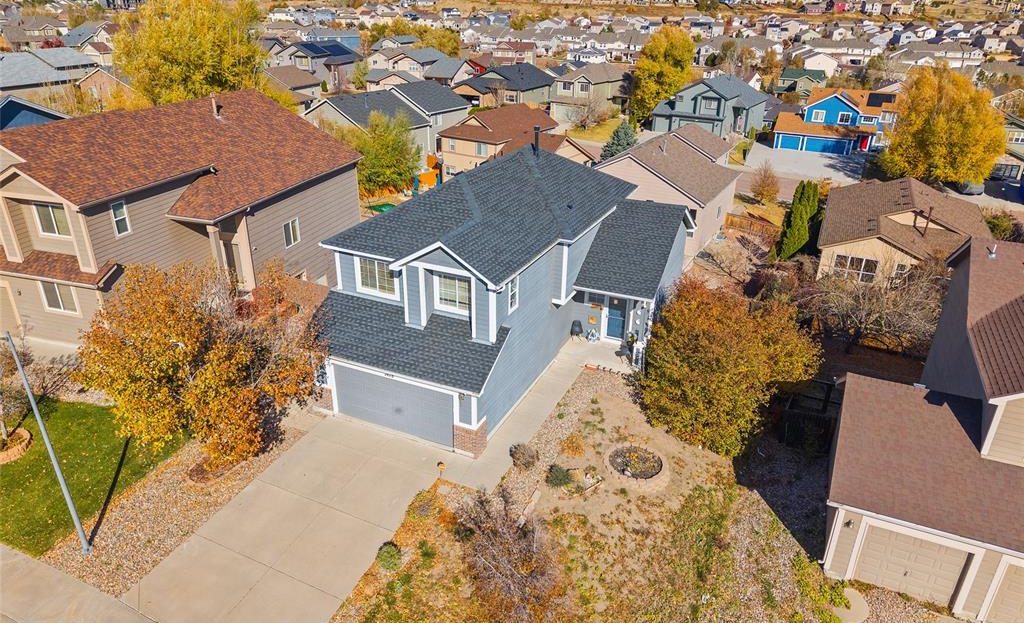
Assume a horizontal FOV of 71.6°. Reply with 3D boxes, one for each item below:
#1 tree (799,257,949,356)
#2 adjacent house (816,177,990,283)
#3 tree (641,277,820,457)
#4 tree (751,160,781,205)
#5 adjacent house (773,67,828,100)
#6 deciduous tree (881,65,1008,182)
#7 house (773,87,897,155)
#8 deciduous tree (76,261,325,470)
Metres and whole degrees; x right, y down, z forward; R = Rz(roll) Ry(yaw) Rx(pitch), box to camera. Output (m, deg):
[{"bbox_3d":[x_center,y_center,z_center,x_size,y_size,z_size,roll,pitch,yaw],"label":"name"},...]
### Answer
[{"bbox_3d":[15.830,0.000,31.480,6.120,4.350,6.120,12,27,22],"label":"tree"},{"bbox_3d":[29.570,-6.550,53.340,11.300,6.800,16.500,11,28,23],"label":"adjacent house"},{"bbox_3d":[7.810,1.560,25.510,6.300,5.100,6.200,11,28,23],"label":"tree"},{"bbox_3d":[21.980,-11.140,61.480,2.320,3.860,2.320,12,27,22],"label":"tree"},{"bbox_3d":[63.150,-49.050,154.460,10.600,7.900,11.600,11,27,21],"label":"adjacent house"},{"bbox_3d":[45.480,-19.810,75.420,11.020,12.170,11.020,12,27,22],"label":"deciduous tree"},{"bbox_3d":[46.880,-28.410,104.320,15.700,8.000,13.000,12,28,24],"label":"house"},{"bbox_3d":[-9.890,1.920,22.550,7.200,6.300,6.900,11,28,23],"label":"deciduous tree"}]

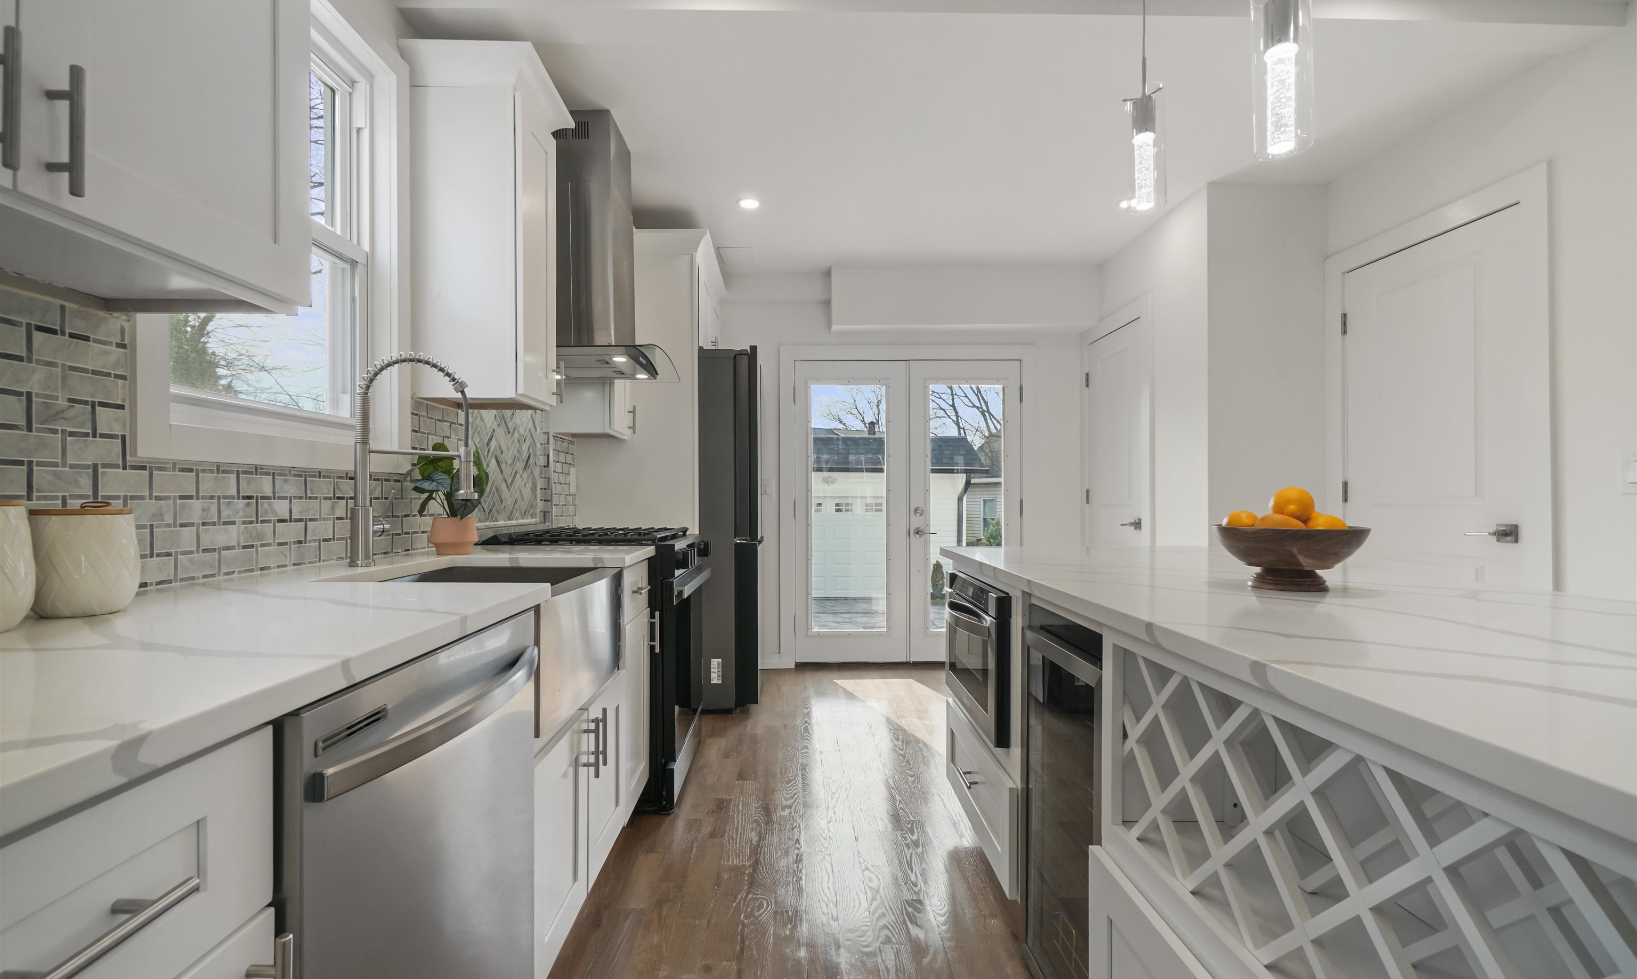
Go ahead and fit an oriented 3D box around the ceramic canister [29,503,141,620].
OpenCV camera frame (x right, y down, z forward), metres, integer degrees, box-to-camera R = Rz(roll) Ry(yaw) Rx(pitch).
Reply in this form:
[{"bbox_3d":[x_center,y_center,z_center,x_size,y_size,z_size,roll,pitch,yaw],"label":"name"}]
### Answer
[{"bbox_3d":[-1.143,0.108,1.063,0.120,0.170,0.120,0,0,-2],"label":"ceramic canister"}]

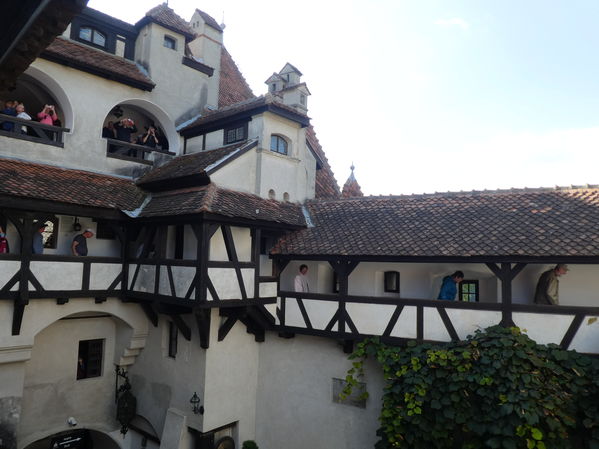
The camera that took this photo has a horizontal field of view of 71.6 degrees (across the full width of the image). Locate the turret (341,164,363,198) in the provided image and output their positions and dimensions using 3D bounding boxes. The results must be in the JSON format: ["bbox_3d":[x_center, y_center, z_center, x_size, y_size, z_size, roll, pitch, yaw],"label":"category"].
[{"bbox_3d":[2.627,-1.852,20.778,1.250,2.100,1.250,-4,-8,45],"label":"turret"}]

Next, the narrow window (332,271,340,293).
[{"bbox_3d":[1.158,1.660,12.065,0.407,0.642,0.120,-1,-7,26],"label":"narrow window"}]

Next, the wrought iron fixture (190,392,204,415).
[{"bbox_3d":[-2.328,4.087,9.465,0.210,0.474,0.310,-4,-8,40],"label":"wrought iron fixture"}]

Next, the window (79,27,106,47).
[{"bbox_3d":[-7.233,-6.599,14.546,0.150,0.499,0.875,-4,-8,45],"label":"window"}]

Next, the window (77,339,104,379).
[{"bbox_3d":[-6.456,4.134,12.791,0.200,1.191,0.763,-4,-8,45],"label":"window"}]

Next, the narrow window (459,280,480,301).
[{"bbox_3d":[4.295,1.735,10.524,0.468,0.627,0.120,-1,-7,26],"label":"narrow window"}]

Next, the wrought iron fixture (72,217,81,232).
[{"bbox_3d":[-6.561,0.015,12.215,0.240,0.450,0.240,-4,-8,45],"label":"wrought iron fixture"}]

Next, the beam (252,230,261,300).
[{"bbox_3d":[-1.110,0.966,10.481,0.150,1.802,0.170,-4,-8,42],"label":"beam"}]

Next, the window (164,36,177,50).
[{"bbox_3d":[-4.764,-6.629,15.249,0.170,0.431,0.463,-4,-8,45],"label":"window"}]

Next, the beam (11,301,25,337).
[{"bbox_3d":[-6.711,2.281,9.958,0.170,0.982,0.170,7,21,-43],"label":"beam"}]

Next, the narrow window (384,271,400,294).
[{"bbox_3d":[2.545,1.582,11.397,0.440,0.590,0.120,-1,-7,26],"label":"narrow window"}]

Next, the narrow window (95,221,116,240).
[{"bbox_3d":[-6.198,0.170,13.293,0.150,0.622,0.632,-4,-8,45],"label":"narrow window"}]

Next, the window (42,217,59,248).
[{"bbox_3d":[-7.018,0.231,11.650,0.455,0.909,0.120,7,-8,-43],"label":"window"}]

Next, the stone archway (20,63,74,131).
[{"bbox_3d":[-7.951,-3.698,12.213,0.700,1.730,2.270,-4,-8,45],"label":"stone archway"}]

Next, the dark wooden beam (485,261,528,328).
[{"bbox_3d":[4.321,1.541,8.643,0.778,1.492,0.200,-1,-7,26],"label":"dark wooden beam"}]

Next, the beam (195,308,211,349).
[{"bbox_3d":[-2.381,2.566,10.246,0.300,1.075,0.700,2,-6,-4],"label":"beam"}]

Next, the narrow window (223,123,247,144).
[{"bbox_3d":[-1.898,-2.623,12.218,0.999,0.490,0.120,-3,-8,38],"label":"narrow window"}]

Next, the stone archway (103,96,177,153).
[{"bbox_3d":[-5.594,-3.410,14.554,0.700,1.730,2.660,-4,-8,45],"label":"stone archway"}]

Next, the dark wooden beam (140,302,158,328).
[{"bbox_3d":[-4.173,2.528,11.578,0.200,0.720,0.600,-3,-7,36],"label":"dark wooden beam"}]

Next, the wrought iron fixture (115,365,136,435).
[{"bbox_3d":[-5.419,5.488,12.910,0.980,2.050,0.500,-4,-8,45],"label":"wrought iron fixture"}]

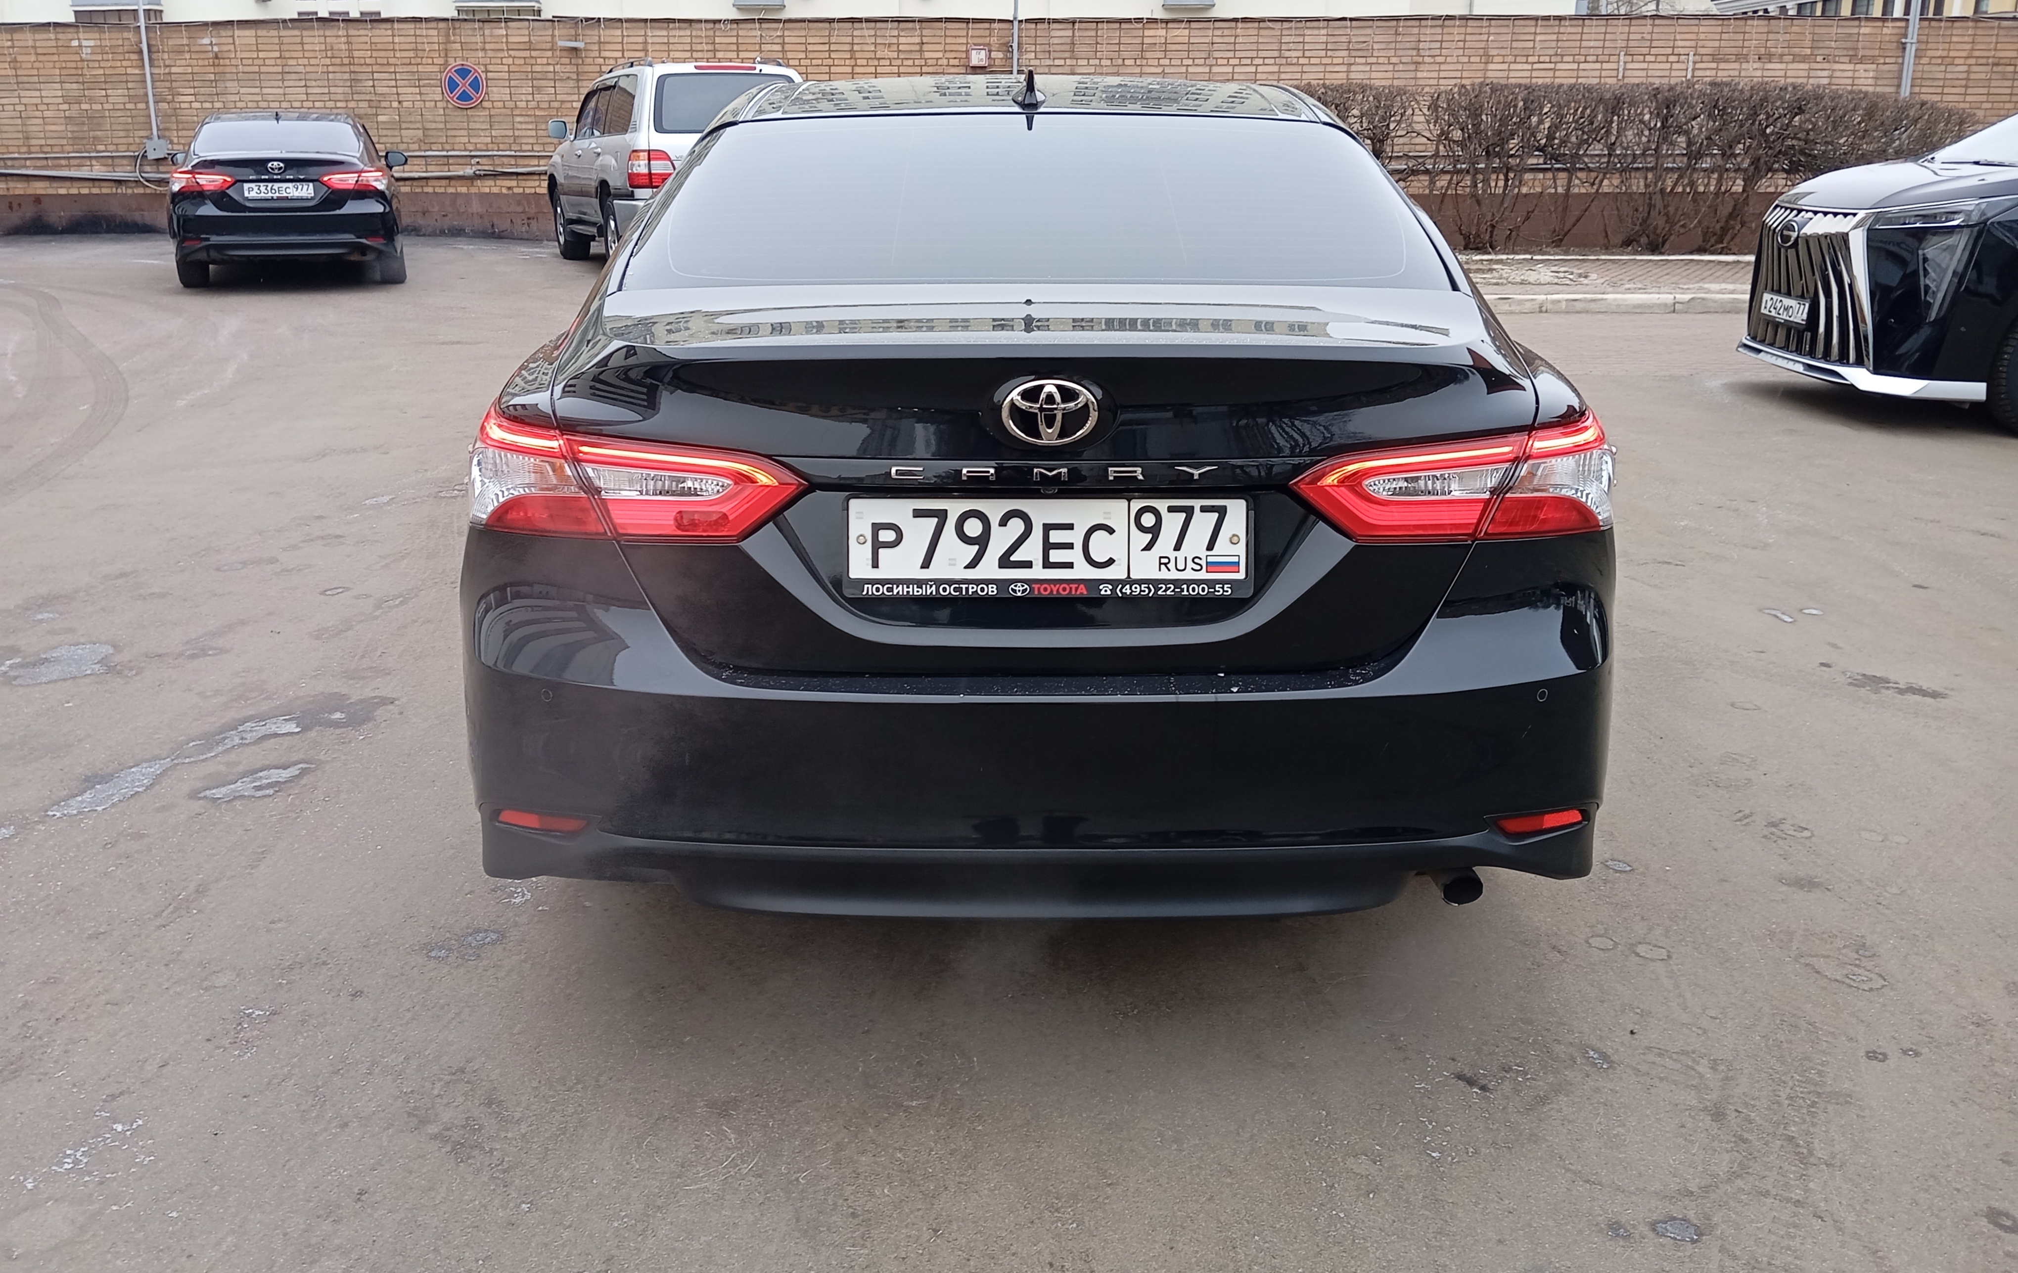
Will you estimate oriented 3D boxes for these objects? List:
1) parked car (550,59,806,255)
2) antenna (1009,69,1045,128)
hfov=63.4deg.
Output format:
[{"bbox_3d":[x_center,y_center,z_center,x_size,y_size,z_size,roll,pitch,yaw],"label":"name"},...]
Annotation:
[{"bbox_3d":[-3.281,-4.558,16.049,1.970,1.860,4.870,-8,19,-23],"label":"parked car"},{"bbox_3d":[0.039,-1.089,3.274,0.070,0.075,0.165,0,17,-1],"label":"antenna"}]

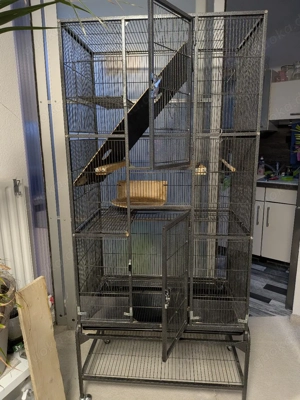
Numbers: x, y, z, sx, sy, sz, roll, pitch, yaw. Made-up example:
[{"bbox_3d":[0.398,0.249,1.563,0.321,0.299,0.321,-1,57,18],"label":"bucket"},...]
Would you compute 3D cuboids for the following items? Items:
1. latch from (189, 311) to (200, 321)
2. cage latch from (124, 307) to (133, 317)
[{"bbox_3d":[0.204,0.520,1.248,0.046,0.043,0.014,0,12,4],"label":"latch"},{"bbox_3d":[-0.097,0.513,1.270,0.041,0.048,0.014,0,12,4],"label":"cage latch"}]

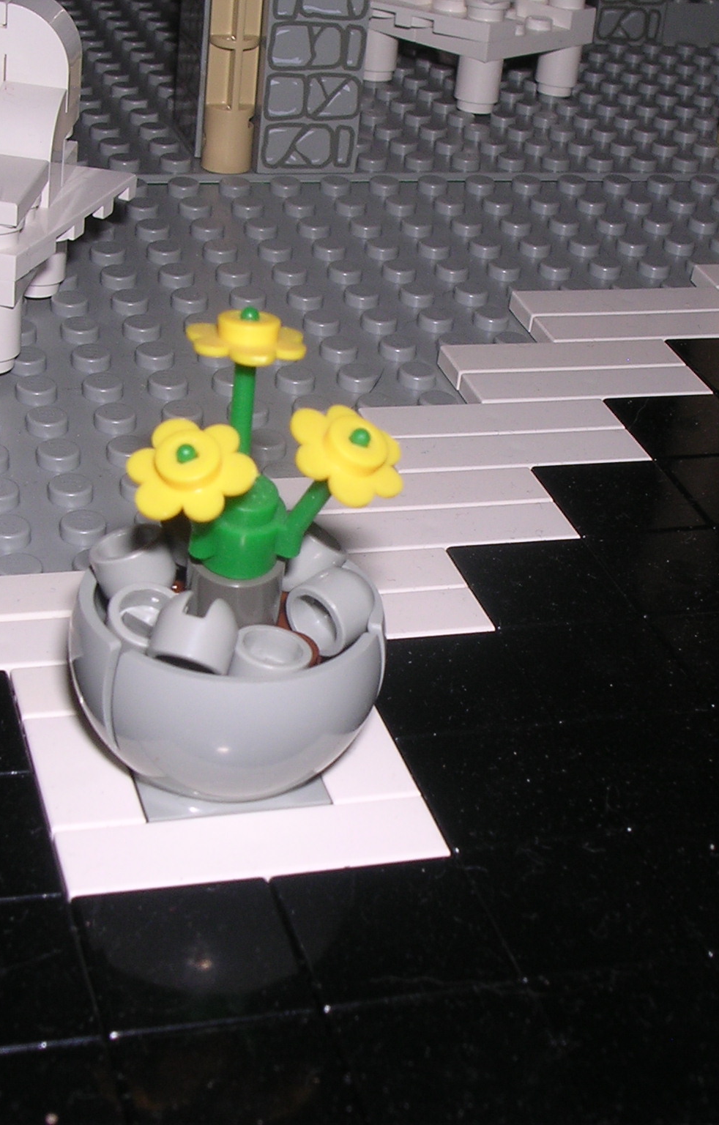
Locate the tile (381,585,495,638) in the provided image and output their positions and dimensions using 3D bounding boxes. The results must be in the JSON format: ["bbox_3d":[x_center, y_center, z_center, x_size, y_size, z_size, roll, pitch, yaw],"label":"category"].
[{"bbox_3d":[-0.003,0.007,0.185,0.032,0.003,0.008,-4,32,-17],"label":"tile"}]

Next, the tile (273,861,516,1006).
[{"bbox_3d":[0.003,0.030,0.147,0.016,0.003,0.016,-4,32,-17],"label":"tile"}]

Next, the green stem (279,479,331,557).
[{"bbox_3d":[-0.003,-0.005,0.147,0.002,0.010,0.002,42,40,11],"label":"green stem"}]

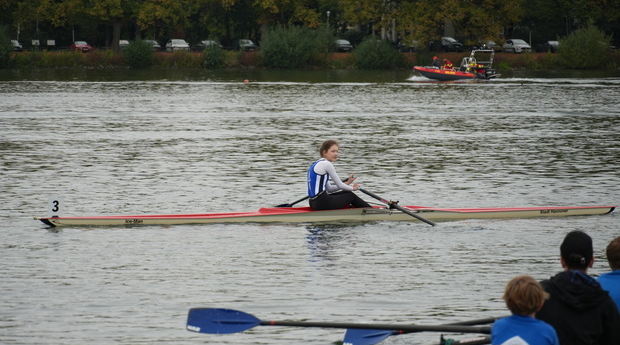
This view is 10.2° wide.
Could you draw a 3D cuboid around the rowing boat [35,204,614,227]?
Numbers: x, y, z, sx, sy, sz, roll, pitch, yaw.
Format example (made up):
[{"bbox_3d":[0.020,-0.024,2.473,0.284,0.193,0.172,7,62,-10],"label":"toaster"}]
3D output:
[{"bbox_3d":[0.306,0.546,41.918,7.600,0.270,0.360,-1,2,-22],"label":"rowing boat"}]

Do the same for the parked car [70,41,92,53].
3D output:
[{"bbox_3d":[-24.758,-13.514,376.000,1.760,1.400,4.450,-1,2,-14],"label":"parked car"}]

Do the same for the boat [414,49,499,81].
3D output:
[{"bbox_3d":[9.618,-6.940,226.000,6.100,2.100,2.350,1,2,35],"label":"boat"}]

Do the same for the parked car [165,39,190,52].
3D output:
[{"bbox_3d":[-14.150,-13.448,370.000,1.800,1.500,4.300,0,2,-11],"label":"parked car"}]

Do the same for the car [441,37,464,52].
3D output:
[{"bbox_3d":[14.840,-13.722,374.000,1.820,1.600,4.400,-1,2,-22],"label":"car"}]

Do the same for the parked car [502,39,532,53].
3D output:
[{"bbox_3d":[22.088,-13.467,372.000,1.770,1.500,4.150,-1,2,-15],"label":"parked car"}]

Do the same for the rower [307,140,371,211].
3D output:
[{"bbox_3d":[0.374,0.040,42.018,0.880,0.870,0.480,-1,2,-22],"label":"rower"}]

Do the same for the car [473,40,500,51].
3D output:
[{"bbox_3d":[19.139,-13.500,375.000,1.780,1.480,4.300,-1,2,-17],"label":"car"}]

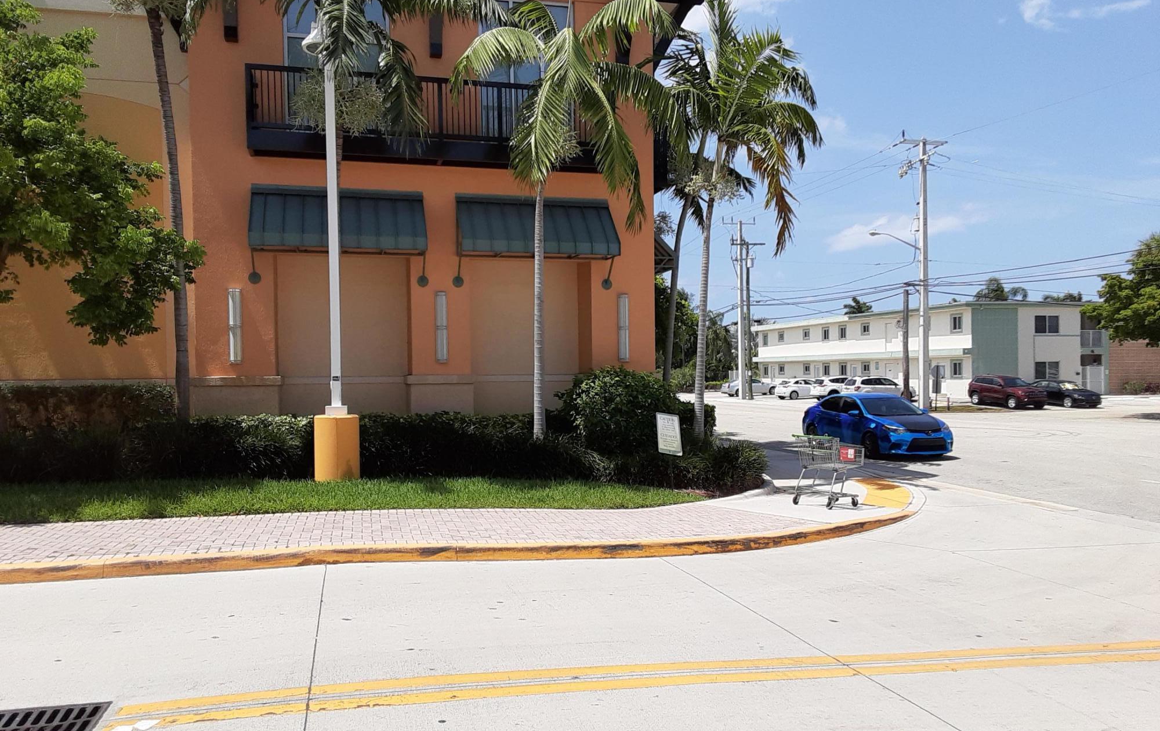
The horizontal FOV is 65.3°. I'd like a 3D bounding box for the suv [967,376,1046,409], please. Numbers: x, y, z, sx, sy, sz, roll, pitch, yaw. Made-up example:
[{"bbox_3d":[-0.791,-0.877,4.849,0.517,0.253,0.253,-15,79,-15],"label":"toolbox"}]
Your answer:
[{"bbox_3d":[24.909,1.470,52.800,1.930,1.760,4.800,0,-1,-15],"label":"suv"}]

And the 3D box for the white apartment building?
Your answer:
[{"bbox_3d":[26.550,-0.840,75.400,10.800,6.200,32.300,-1,-1,-14],"label":"white apartment building"}]

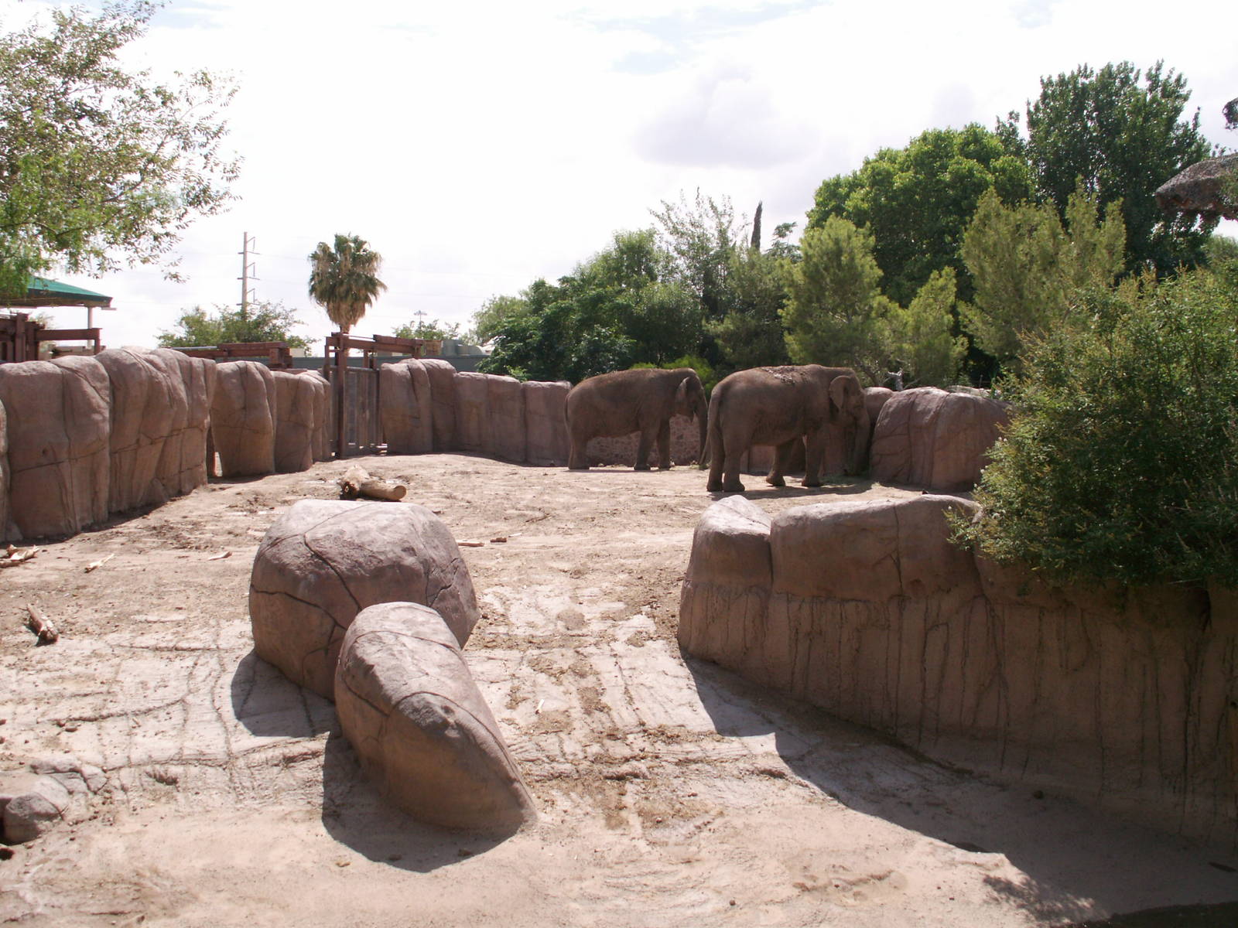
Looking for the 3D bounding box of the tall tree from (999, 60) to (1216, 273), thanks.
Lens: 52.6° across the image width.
[{"bbox_3d":[16.591,-7.417,42.583,7.250,12.390,7.250,0,4,0],"label":"tall tree"}]

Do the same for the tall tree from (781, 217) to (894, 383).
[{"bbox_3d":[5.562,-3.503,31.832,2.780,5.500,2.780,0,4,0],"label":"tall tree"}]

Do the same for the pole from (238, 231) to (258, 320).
[{"bbox_3d":[-41.956,-17.553,140.607,2.200,16.977,1.200,2,4,0],"label":"pole"}]

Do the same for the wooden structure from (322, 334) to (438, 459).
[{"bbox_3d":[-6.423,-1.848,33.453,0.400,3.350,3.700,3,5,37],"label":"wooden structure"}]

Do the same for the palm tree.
[{"bbox_3d":[-12.741,-6.441,58.298,3.700,8.341,3.700,2,4,0],"label":"palm tree"}]

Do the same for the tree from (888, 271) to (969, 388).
[{"bbox_3d":[7.588,-2.738,30.884,1.950,4.110,1.950,0,4,0],"label":"tree"}]

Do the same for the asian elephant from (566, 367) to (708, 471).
[{"bbox_3d":[0.415,-1.038,28.999,3.200,2.340,1.150,0,4,-6],"label":"asian elephant"}]

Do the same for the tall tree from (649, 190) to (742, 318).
[{"bbox_3d":[2.480,-5.018,43.306,3.300,8.562,3.300,2,4,0],"label":"tall tree"}]

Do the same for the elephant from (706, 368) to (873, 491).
[{"bbox_3d":[3.405,-0.736,25.400,3.400,2.460,1.300,0,5,-26],"label":"elephant"}]

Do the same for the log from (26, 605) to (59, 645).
[{"bbox_3d":[-4.989,1.388,10.825,0.200,0.200,0.950,-2,5,-27],"label":"log"}]

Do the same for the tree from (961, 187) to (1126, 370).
[{"bbox_3d":[10.098,-3.587,29.821,3.840,5.950,3.840,0,4,0],"label":"tree"}]

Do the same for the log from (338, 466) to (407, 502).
[{"bbox_3d":[-4.342,0.367,22.081,1.080,0.420,0.600,1,4,20],"label":"log"}]

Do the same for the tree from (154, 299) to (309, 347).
[{"bbox_3d":[-15.466,-4.121,50.169,6.100,4.715,5.600,2,4,0],"label":"tree"}]

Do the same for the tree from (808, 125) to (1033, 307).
[{"bbox_3d":[10.862,-6.505,46.414,8.300,11.585,7.600,2,4,0],"label":"tree"}]

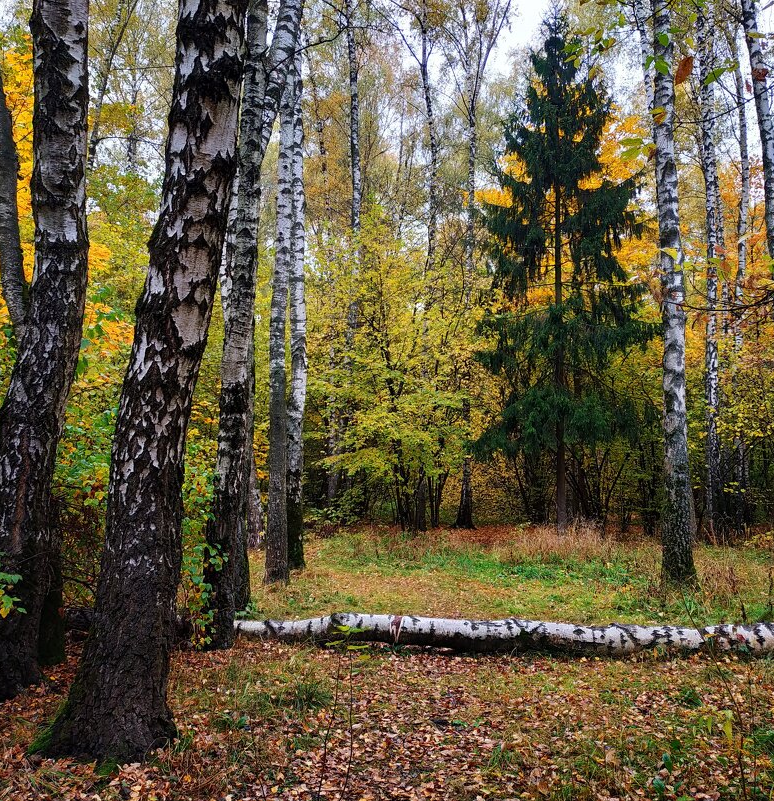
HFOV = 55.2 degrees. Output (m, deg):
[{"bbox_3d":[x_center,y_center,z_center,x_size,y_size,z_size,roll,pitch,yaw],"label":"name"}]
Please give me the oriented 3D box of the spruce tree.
[{"bbox_3d":[4.030,-3.100,17.000,4.100,12.200,4.100,0,-5,0],"label":"spruce tree"}]

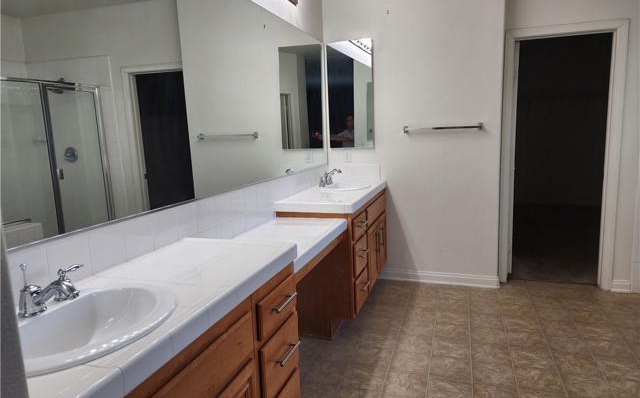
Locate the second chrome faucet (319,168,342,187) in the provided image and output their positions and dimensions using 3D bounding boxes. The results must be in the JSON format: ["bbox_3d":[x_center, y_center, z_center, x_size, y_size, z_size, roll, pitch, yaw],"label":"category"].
[{"bbox_3d":[0.104,-0.187,3.609,0.170,0.145,0.210,1,9,18],"label":"second chrome faucet"}]

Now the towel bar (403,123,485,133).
[{"bbox_3d":[1.033,-0.591,3.583,0.630,0.052,0.075,1,9,18],"label":"towel bar"}]

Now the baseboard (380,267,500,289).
[{"bbox_3d":[1.048,0.709,3.838,1.075,0.100,0.016,1,9,18],"label":"baseboard"}]

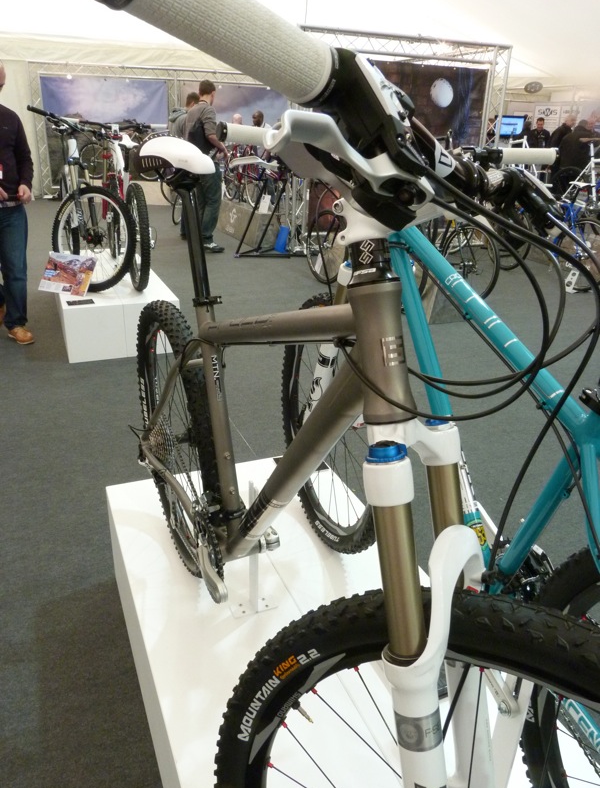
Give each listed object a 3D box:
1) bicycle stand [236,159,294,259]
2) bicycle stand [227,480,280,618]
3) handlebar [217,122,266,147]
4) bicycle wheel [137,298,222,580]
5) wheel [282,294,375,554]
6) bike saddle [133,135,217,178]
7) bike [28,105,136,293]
[{"bbox_3d":[-0.347,-2.100,6.823,0.680,1.000,0.550,2,24,0],"label":"bicycle stand"},{"bbox_3d":[-0.101,0.338,1.340,0.110,0.360,0.080,-8,26,-22],"label":"bicycle stand"},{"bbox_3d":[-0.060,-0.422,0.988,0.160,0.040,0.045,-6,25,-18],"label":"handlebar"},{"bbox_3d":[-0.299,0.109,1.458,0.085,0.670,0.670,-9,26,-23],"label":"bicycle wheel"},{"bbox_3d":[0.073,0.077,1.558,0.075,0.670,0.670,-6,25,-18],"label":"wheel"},{"bbox_3d":[-0.204,-0.410,1.060,0.140,0.080,0.275,-10,30,-25],"label":"bike saddle"},{"bbox_3d":[-1.592,-1.419,4.265,0.580,1.070,1.660,-9,26,-23],"label":"bike"}]

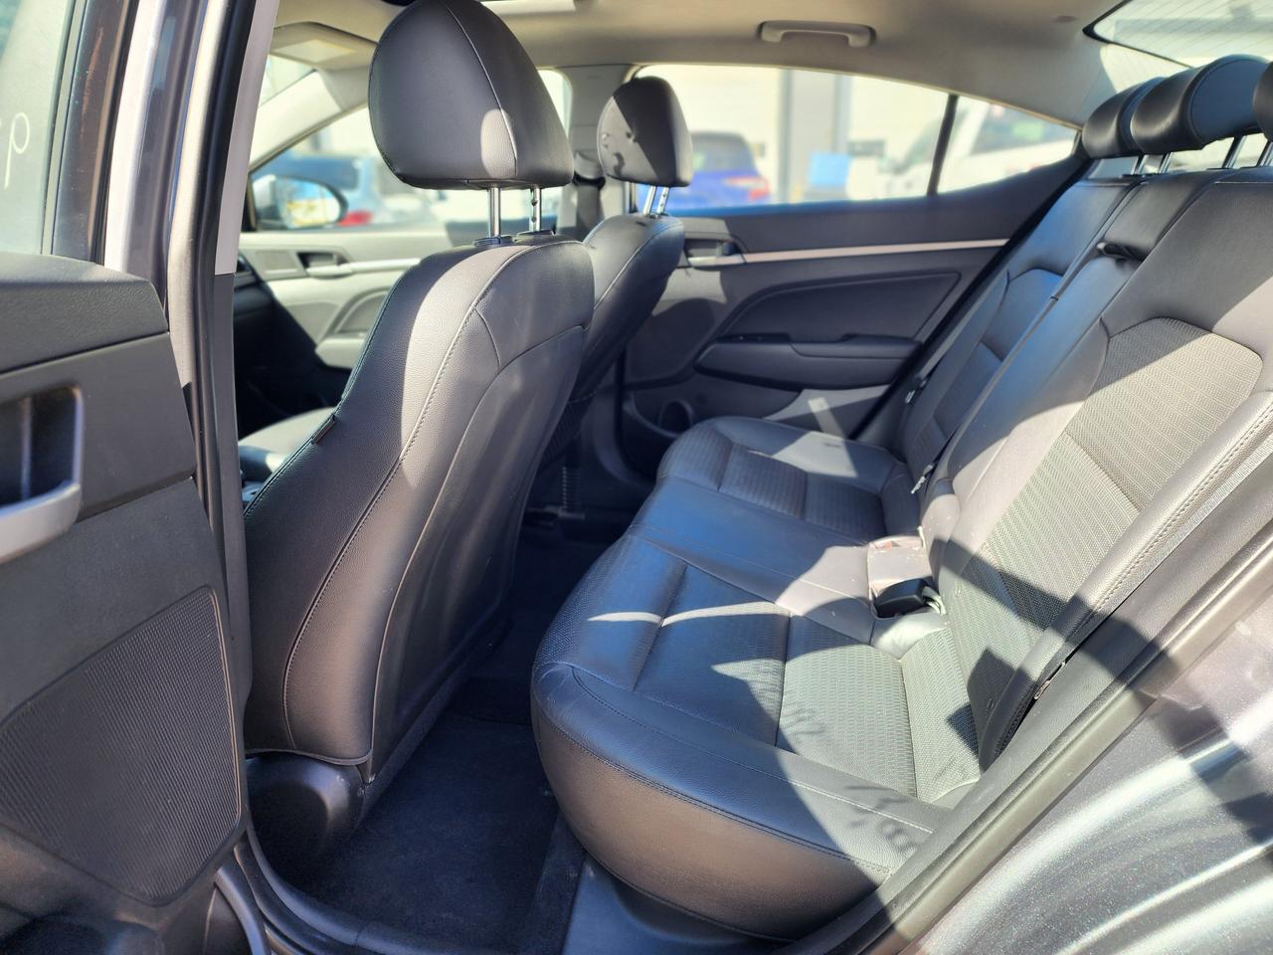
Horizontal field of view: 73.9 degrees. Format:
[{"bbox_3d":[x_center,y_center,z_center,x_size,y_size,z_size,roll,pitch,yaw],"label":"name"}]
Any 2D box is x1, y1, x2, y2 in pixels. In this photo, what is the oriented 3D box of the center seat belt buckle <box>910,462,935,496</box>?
[{"bbox_3d":[0.504,0.003,1.490,0.022,0.075,0.050,31,23,2],"label":"center seat belt buckle"}]

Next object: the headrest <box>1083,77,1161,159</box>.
[{"bbox_3d":[0.815,-0.576,1.363,0.135,0.135,0.250,10,21,10],"label":"headrest"}]

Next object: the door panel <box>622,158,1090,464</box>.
[{"bbox_3d":[0.411,-0.312,1.888,0.980,0.710,0.130,3,19,13],"label":"door panel"}]

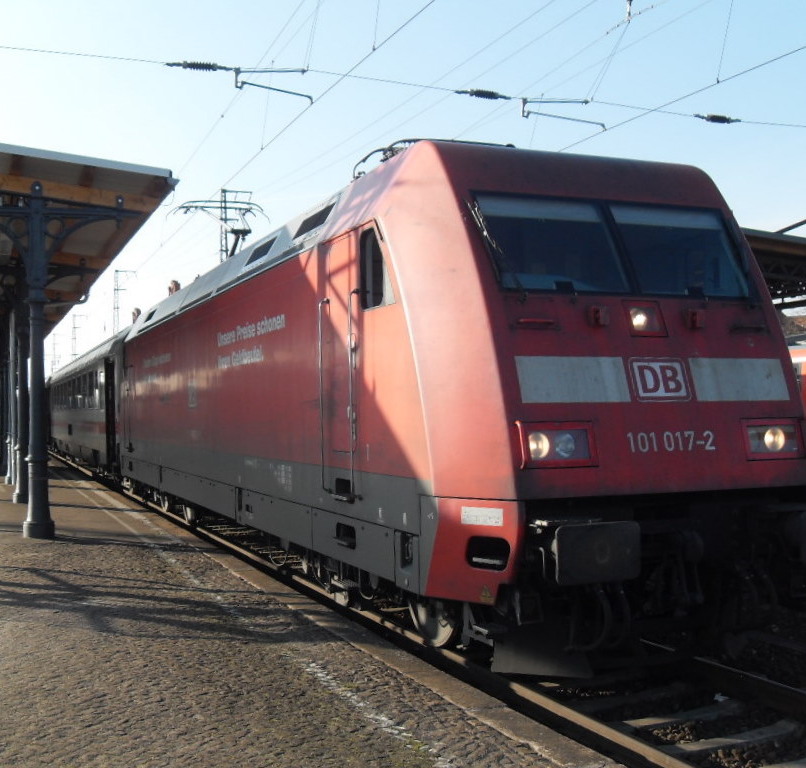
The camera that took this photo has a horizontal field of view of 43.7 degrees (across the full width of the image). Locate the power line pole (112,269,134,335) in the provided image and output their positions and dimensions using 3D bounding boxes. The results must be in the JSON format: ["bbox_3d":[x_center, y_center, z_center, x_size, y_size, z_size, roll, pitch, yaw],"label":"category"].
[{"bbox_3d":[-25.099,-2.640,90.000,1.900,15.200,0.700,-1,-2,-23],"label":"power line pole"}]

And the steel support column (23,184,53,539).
[{"bbox_3d":[-4.657,-0.287,12.850,0.370,4.500,0.370,-1,-2,-23],"label":"steel support column"}]

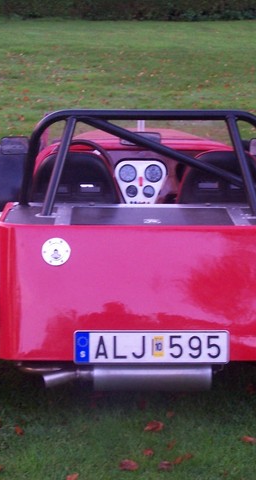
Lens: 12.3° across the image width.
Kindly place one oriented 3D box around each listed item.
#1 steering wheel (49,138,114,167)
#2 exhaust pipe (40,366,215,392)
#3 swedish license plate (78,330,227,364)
[{"bbox_3d":[-0.217,-0.301,5.400,0.320,0.320,0.060,0,-6,0],"label":"steering wheel"},{"bbox_3d":[-0.005,0.473,4.070,0.585,0.095,0.110,0,14,0],"label":"exhaust pipe"},{"bbox_3d":[0.081,0.363,4.000,0.525,0.115,0.020,0,14,0],"label":"swedish license plate"}]

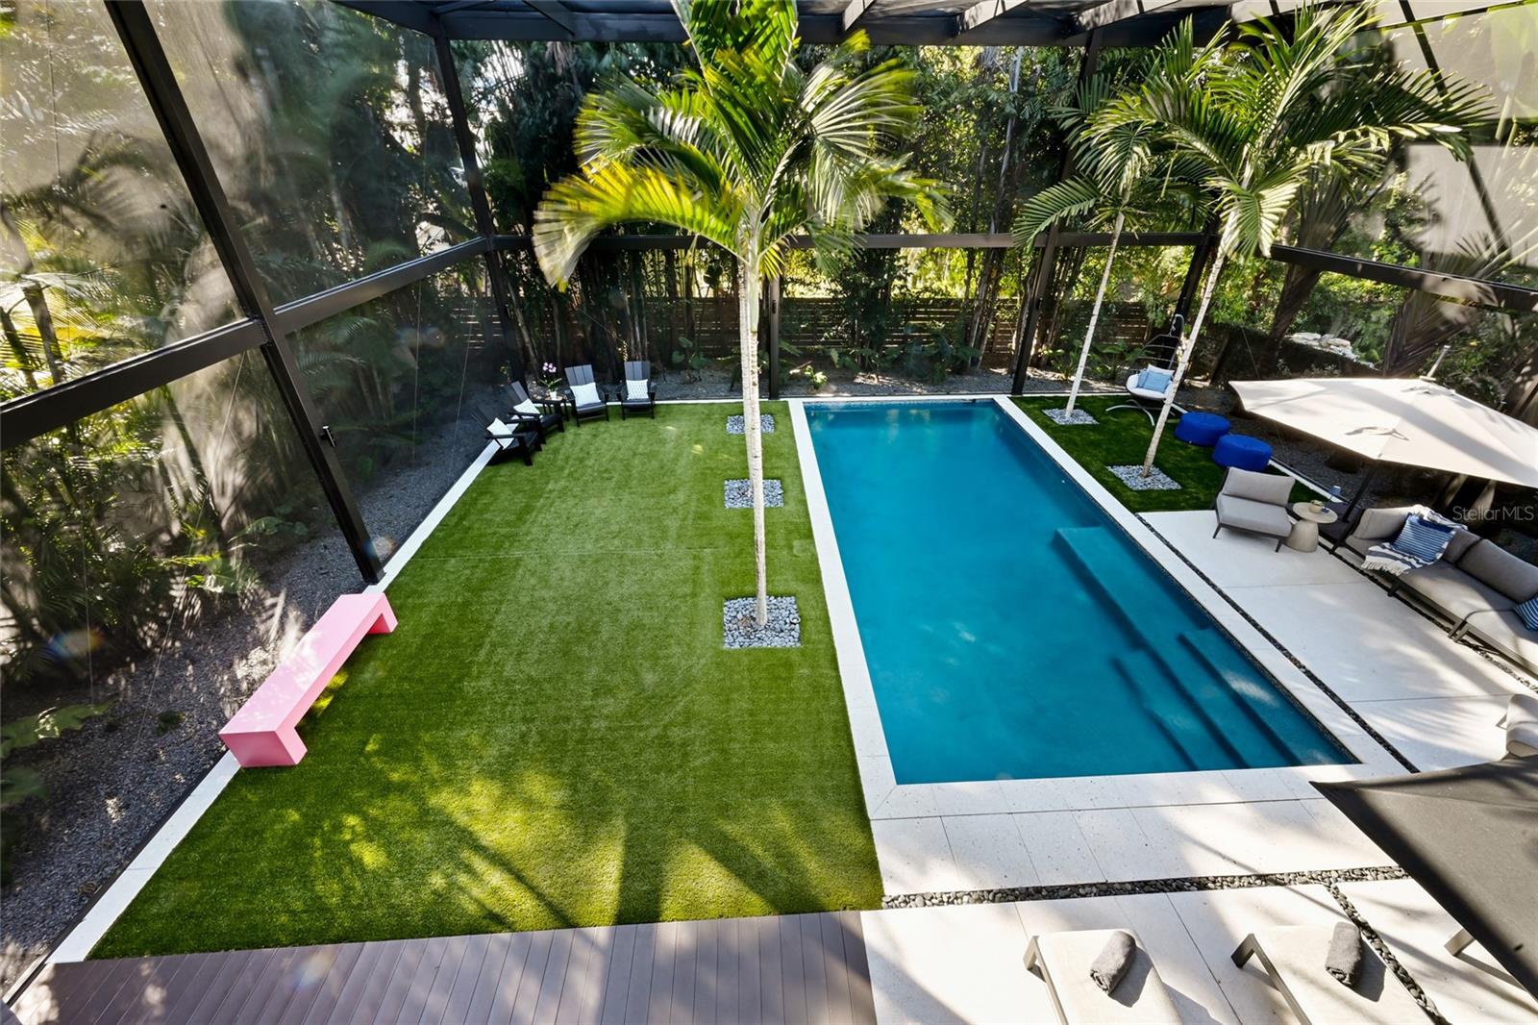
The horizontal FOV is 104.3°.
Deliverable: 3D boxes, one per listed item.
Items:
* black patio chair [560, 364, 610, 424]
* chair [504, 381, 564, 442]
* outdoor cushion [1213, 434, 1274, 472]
[{"bbox_3d":[-3.717,-2.381,12.194,0.700,0.970,0.800,-15,34,-22],"label":"black patio chair"},{"bbox_3d":[-4.542,-1.924,11.456,0.800,0.970,0.700,8,32,13],"label":"chair"},{"bbox_3d":[8.217,-1.028,10.367,0.780,0.380,0.780,-2,31,-2],"label":"outdoor cushion"}]

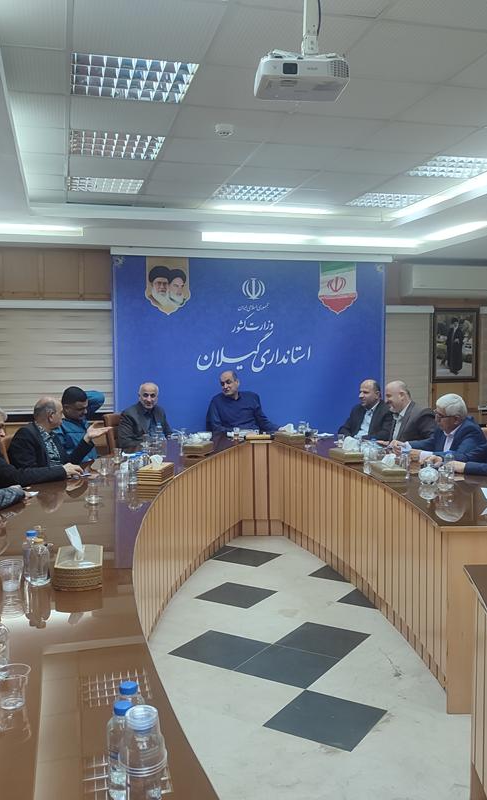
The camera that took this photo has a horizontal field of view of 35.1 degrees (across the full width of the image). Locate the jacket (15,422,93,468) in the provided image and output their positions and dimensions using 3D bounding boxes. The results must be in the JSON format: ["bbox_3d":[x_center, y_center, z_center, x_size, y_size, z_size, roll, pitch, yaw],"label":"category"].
[{"bbox_3d":[-1.219,0.466,4.907,0.450,0.650,0.540,1,4,17],"label":"jacket"}]

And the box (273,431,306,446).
[{"bbox_3d":[0.397,0.324,6.649,0.270,0.090,0.155,1,4,9],"label":"box"}]

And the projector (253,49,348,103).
[{"bbox_3d":[0.199,-1.161,2.760,0.300,0.085,0.250,0,4,-5],"label":"projector"}]

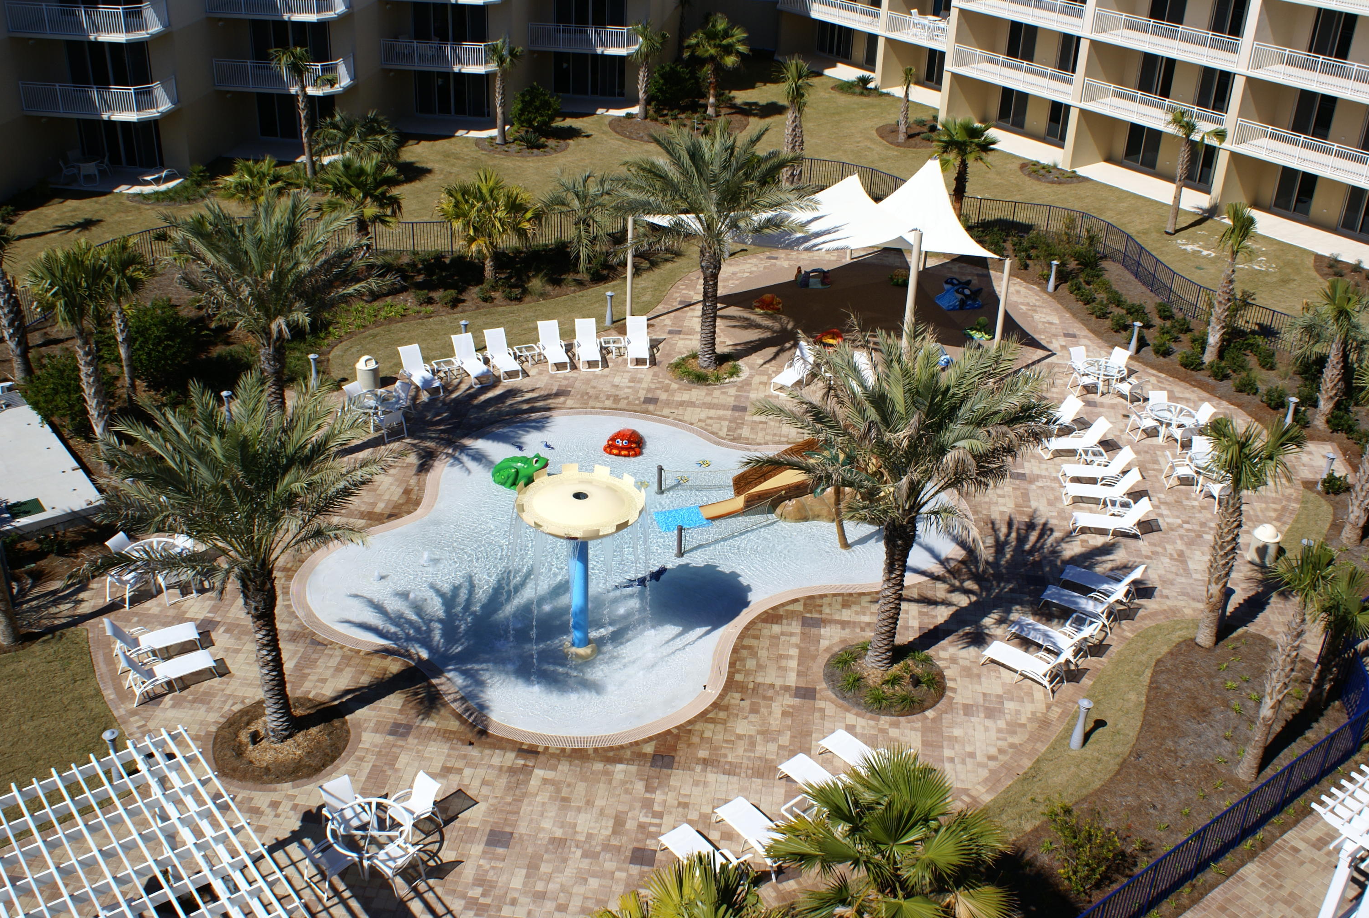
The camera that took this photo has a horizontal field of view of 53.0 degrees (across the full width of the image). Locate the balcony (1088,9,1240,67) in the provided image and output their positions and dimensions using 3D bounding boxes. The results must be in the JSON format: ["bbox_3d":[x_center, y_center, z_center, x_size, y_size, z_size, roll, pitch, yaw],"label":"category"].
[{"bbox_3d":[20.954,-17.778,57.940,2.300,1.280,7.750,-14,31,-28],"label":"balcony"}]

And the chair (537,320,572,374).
[{"bbox_3d":[-3.858,-3.323,40.493,0.680,0.960,1.700,-7,29,-17],"label":"chair"}]

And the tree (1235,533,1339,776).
[{"bbox_3d":[10.284,3.632,23.946,1.300,4.850,1.300,2,27,0],"label":"tree"}]

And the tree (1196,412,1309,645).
[{"bbox_3d":[11.064,1.686,27.710,2.214,4.830,2.214,2,27,0],"label":"tree"}]

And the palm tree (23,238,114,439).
[{"bbox_3d":[-14.842,-2.508,33.992,2.200,5.750,2.200,1,29,0],"label":"palm tree"}]

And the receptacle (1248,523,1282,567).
[{"bbox_3d":[13.507,1.938,31.786,0.694,0.885,0.694,9,28,13],"label":"receptacle"}]

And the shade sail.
[{"bbox_3d":[5.087,-8.233,43.425,10.600,1.500,9.800,11,29,16],"label":"shade sail"}]

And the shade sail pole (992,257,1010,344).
[{"bbox_3d":[9.154,-3.992,39.706,0.160,3.720,0.160,1,27,0],"label":"shade sail pole"}]

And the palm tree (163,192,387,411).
[{"bbox_3d":[-9.774,-2.646,32.971,5.400,7.200,5.400,1,29,0],"label":"palm tree"}]

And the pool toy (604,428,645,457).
[{"bbox_3d":[-1.586,-0.488,36.067,1.080,0.620,0.950,8,27,10],"label":"pool toy"}]

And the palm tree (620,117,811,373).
[{"bbox_3d":[0.764,-5.926,39.284,5.500,7.200,5.500,1,29,0],"label":"palm tree"}]

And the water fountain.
[{"bbox_3d":[-2.001,2.274,26.766,2.500,3.600,2.500,2,27,-1],"label":"water fountain"}]

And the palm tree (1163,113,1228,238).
[{"bbox_3d":[18.732,-10.628,51.169,2.160,4.550,2.160,1,29,0],"label":"palm tree"}]

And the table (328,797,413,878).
[{"bbox_3d":[-5.345,6.528,23.409,1.360,0.720,1.360,1,29,0],"label":"table"}]

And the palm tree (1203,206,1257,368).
[{"bbox_3d":[16.332,-5.204,41.386,1.350,4.950,1.350,2,27,-1],"label":"palm tree"}]

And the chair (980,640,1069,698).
[{"bbox_3d":[6.765,3.860,26.901,1.780,0.960,0.680,24,34,36],"label":"chair"}]

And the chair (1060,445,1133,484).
[{"bbox_3d":[10.591,0.175,35.192,1.740,0.900,0.670,2,27,0],"label":"chair"}]

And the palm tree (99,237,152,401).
[{"bbox_3d":[-14.659,-3.566,36.075,1.700,4.500,1.600,2,27,-1],"label":"palm tree"}]

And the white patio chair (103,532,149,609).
[{"bbox_3d":[-11.587,2.293,28.534,0.860,1.000,0.740,4,27,4],"label":"white patio chair"}]

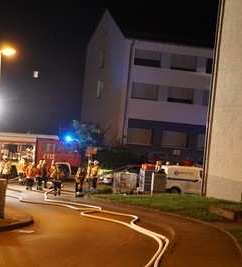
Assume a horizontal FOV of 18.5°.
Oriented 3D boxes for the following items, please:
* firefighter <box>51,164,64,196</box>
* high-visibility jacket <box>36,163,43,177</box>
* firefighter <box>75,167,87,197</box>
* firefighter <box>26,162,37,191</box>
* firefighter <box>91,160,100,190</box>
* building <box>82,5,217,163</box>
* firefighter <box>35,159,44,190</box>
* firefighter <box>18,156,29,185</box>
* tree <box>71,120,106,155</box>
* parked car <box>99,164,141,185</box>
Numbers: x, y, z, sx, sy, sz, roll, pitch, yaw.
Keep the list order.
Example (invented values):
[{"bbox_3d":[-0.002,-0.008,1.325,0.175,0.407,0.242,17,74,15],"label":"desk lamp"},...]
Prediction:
[{"bbox_3d":[-3.812,2.839,44.700,0.700,1.820,0.500,5,0,6],"label":"firefighter"},{"bbox_3d":[-5.034,2.224,46.000,0.400,0.820,0.550,4,1,-41],"label":"high-visibility jacket"},{"bbox_3d":[-2.382,2.954,44.900,0.550,1.780,0.600,5,0,12],"label":"firefighter"},{"bbox_3d":[-5.613,2.697,46.600,0.620,1.780,0.500,5,0,21],"label":"firefighter"},{"bbox_3d":[-1.655,2.727,49.300,0.470,1.860,0.550,4,0,-21],"label":"firefighter"},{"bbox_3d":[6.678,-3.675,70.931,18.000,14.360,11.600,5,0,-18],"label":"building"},{"bbox_3d":[-5.131,2.638,47.000,0.450,1.840,0.550,4,0,-45],"label":"firefighter"},{"bbox_3d":[-6.612,2.509,50.500,0.650,1.850,0.500,5,0,24],"label":"firefighter"},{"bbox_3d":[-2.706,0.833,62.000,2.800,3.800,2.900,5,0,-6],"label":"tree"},{"bbox_3d":[0.961,2.938,50.575,4.300,1.480,1.770,5,0,-27],"label":"parked car"}]

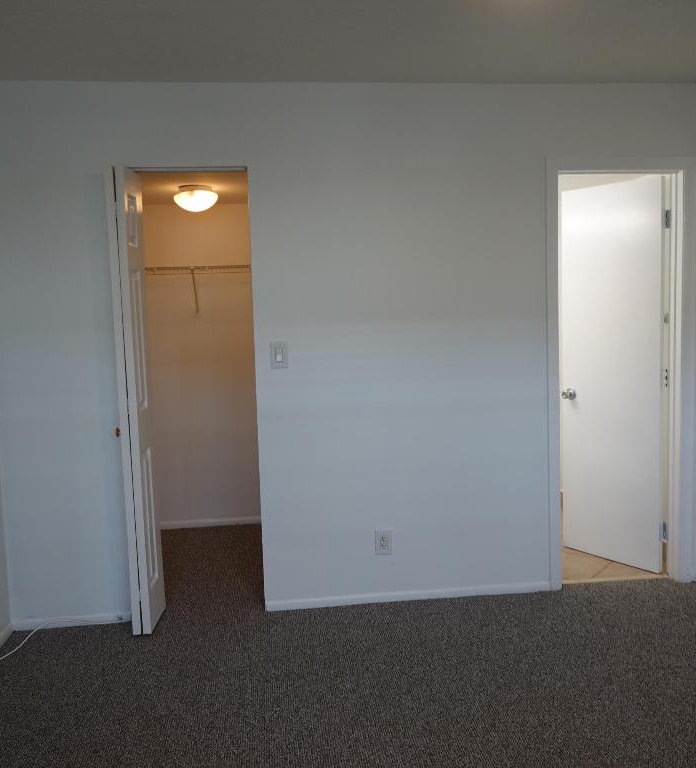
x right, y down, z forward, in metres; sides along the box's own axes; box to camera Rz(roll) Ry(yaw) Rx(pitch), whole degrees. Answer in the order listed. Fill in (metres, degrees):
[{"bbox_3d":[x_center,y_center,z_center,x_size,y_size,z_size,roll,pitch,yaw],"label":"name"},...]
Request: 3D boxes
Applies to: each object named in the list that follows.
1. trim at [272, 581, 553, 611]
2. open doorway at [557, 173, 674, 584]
[{"bbox_3d":[0.306,1.034,3.718,1.400,0.048,0.013,-2,6,-6],"label":"trim"},{"bbox_3d":[1.329,-0.009,3.798,0.613,2.030,0.120,-2,5,-7],"label":"open doorway"}]

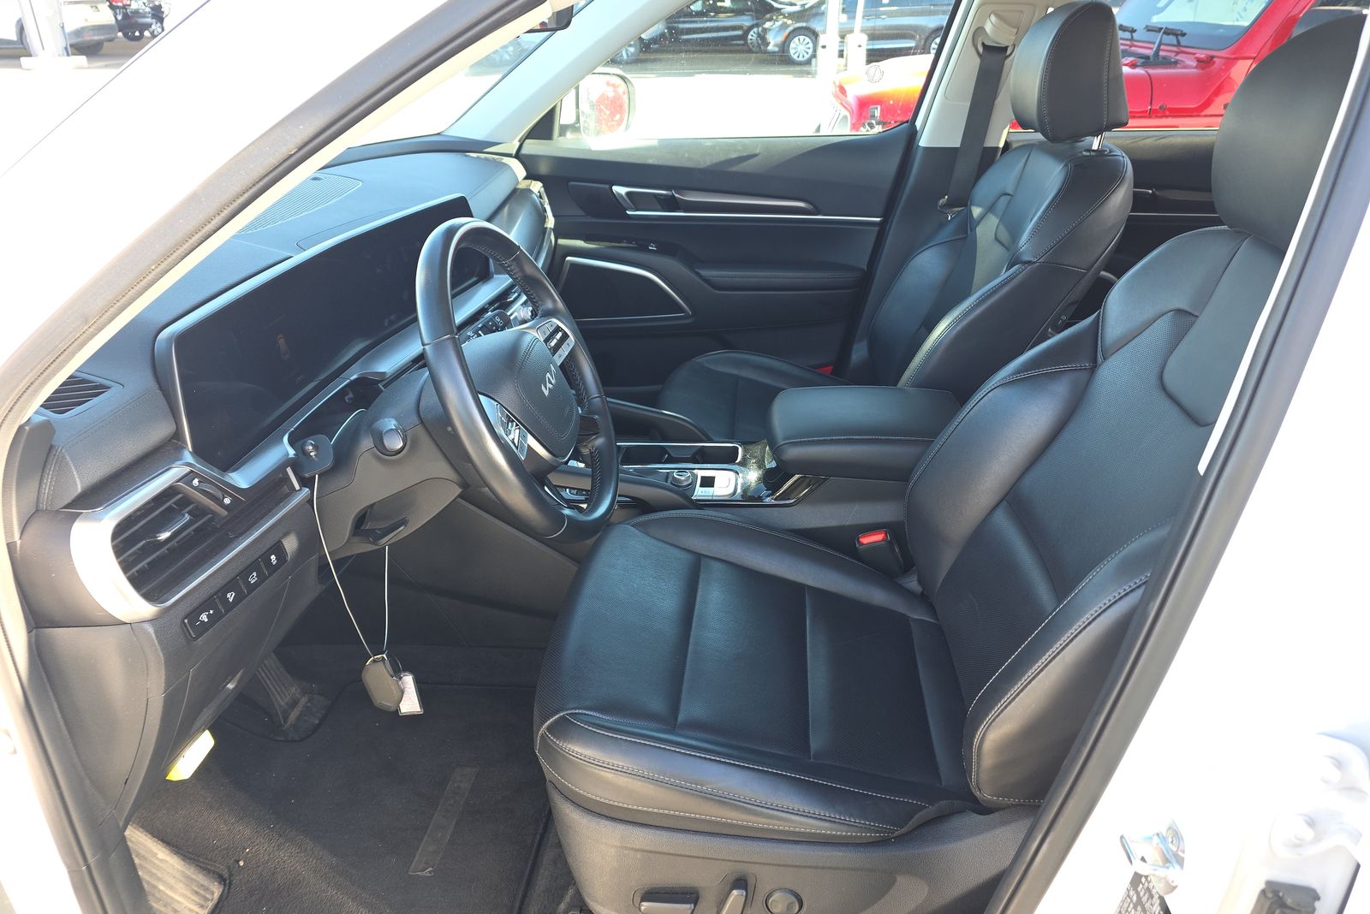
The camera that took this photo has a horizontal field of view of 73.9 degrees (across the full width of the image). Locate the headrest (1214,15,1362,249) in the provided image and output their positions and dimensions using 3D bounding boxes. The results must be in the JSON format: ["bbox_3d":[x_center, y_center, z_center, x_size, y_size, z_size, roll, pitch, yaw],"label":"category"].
[{"bbox_3d":[0.585,-0.289,0.826,0.145,0.208,0.255,2,27,5],"label":"headrest"}]

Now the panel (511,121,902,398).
[{"bbox_3d":[0.019,-0.412,2.080,0.930,0.635,0.140,2,27,5],"label":"panel"}]

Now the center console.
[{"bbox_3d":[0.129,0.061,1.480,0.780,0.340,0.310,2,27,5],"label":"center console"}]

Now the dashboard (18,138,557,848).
[{"bbox_3d":[-0.569,-0.163,1.451,0.520,0.555,1.480,2,27,5],"label":"dashboard"}]

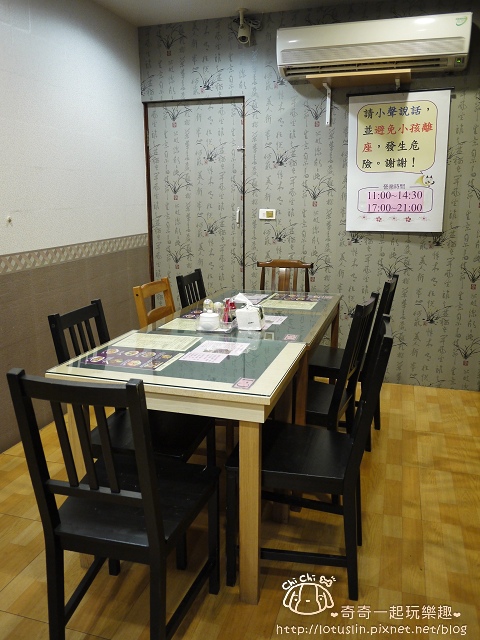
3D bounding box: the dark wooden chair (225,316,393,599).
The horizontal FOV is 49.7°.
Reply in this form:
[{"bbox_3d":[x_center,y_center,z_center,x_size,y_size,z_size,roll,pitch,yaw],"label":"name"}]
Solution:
[{"bbox_3d":[0.245,0.444,1.804,0.490,0.900,0.420,4,13,15],"label":"dark wooden chair"}]

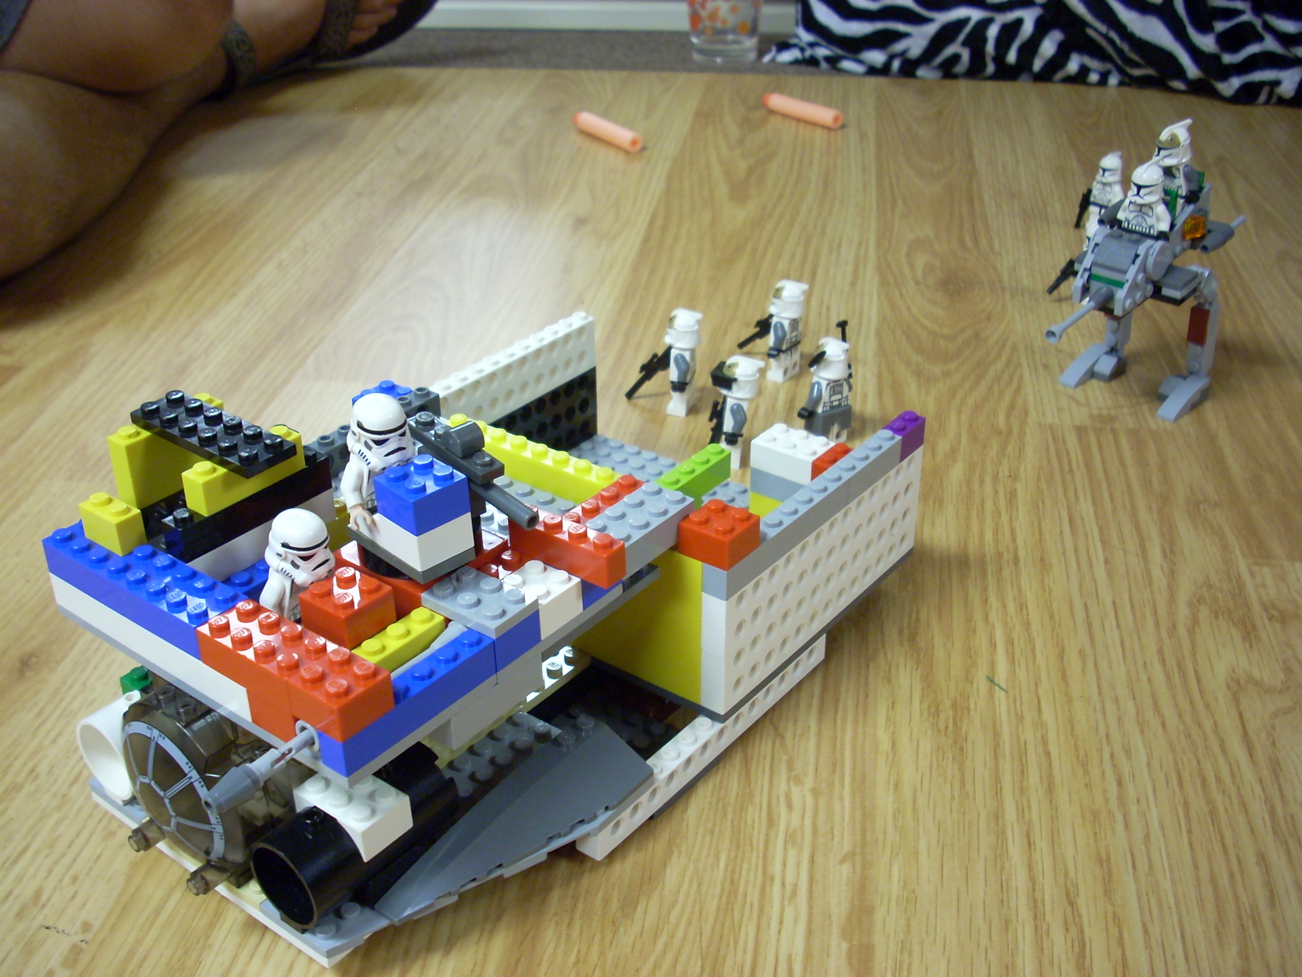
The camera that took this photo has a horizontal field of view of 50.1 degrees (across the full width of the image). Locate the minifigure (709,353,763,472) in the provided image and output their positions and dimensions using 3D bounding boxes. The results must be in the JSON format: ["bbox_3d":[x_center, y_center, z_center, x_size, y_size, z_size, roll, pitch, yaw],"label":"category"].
[{"bbox_3d":[0.033,-0.031,0.544,0.022,0.044,0.025,8,31,15],"label":"minifigure"}]

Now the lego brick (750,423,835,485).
[{"bbox_3d":[0.049,-0.012,0.475,0.024,0.011,0.016,21,36,32],"label":"lego brick"}]

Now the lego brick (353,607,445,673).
[{"bbox_3d":[-0.062,0.039,0.336,0.008,0.011,0.027,20,36,32],"label":"lego brick"}]

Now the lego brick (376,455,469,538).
[{"bbox_3d":[-0.055,0.001,0.333,0.016,0.011,0.016,-27,38,-38],"label":"lego brick"}]

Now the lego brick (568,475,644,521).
[{"bbox_3d":[-0.013,0.007,0.377,0.008,0.011,0.032,20,35,32],"label":"lego brick"}]

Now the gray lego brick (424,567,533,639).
[{"bbox_3d":[-0.042,0.027,0.343,0.024,0.005,0.016,21,36,32],"label":"gray lego brick"}]

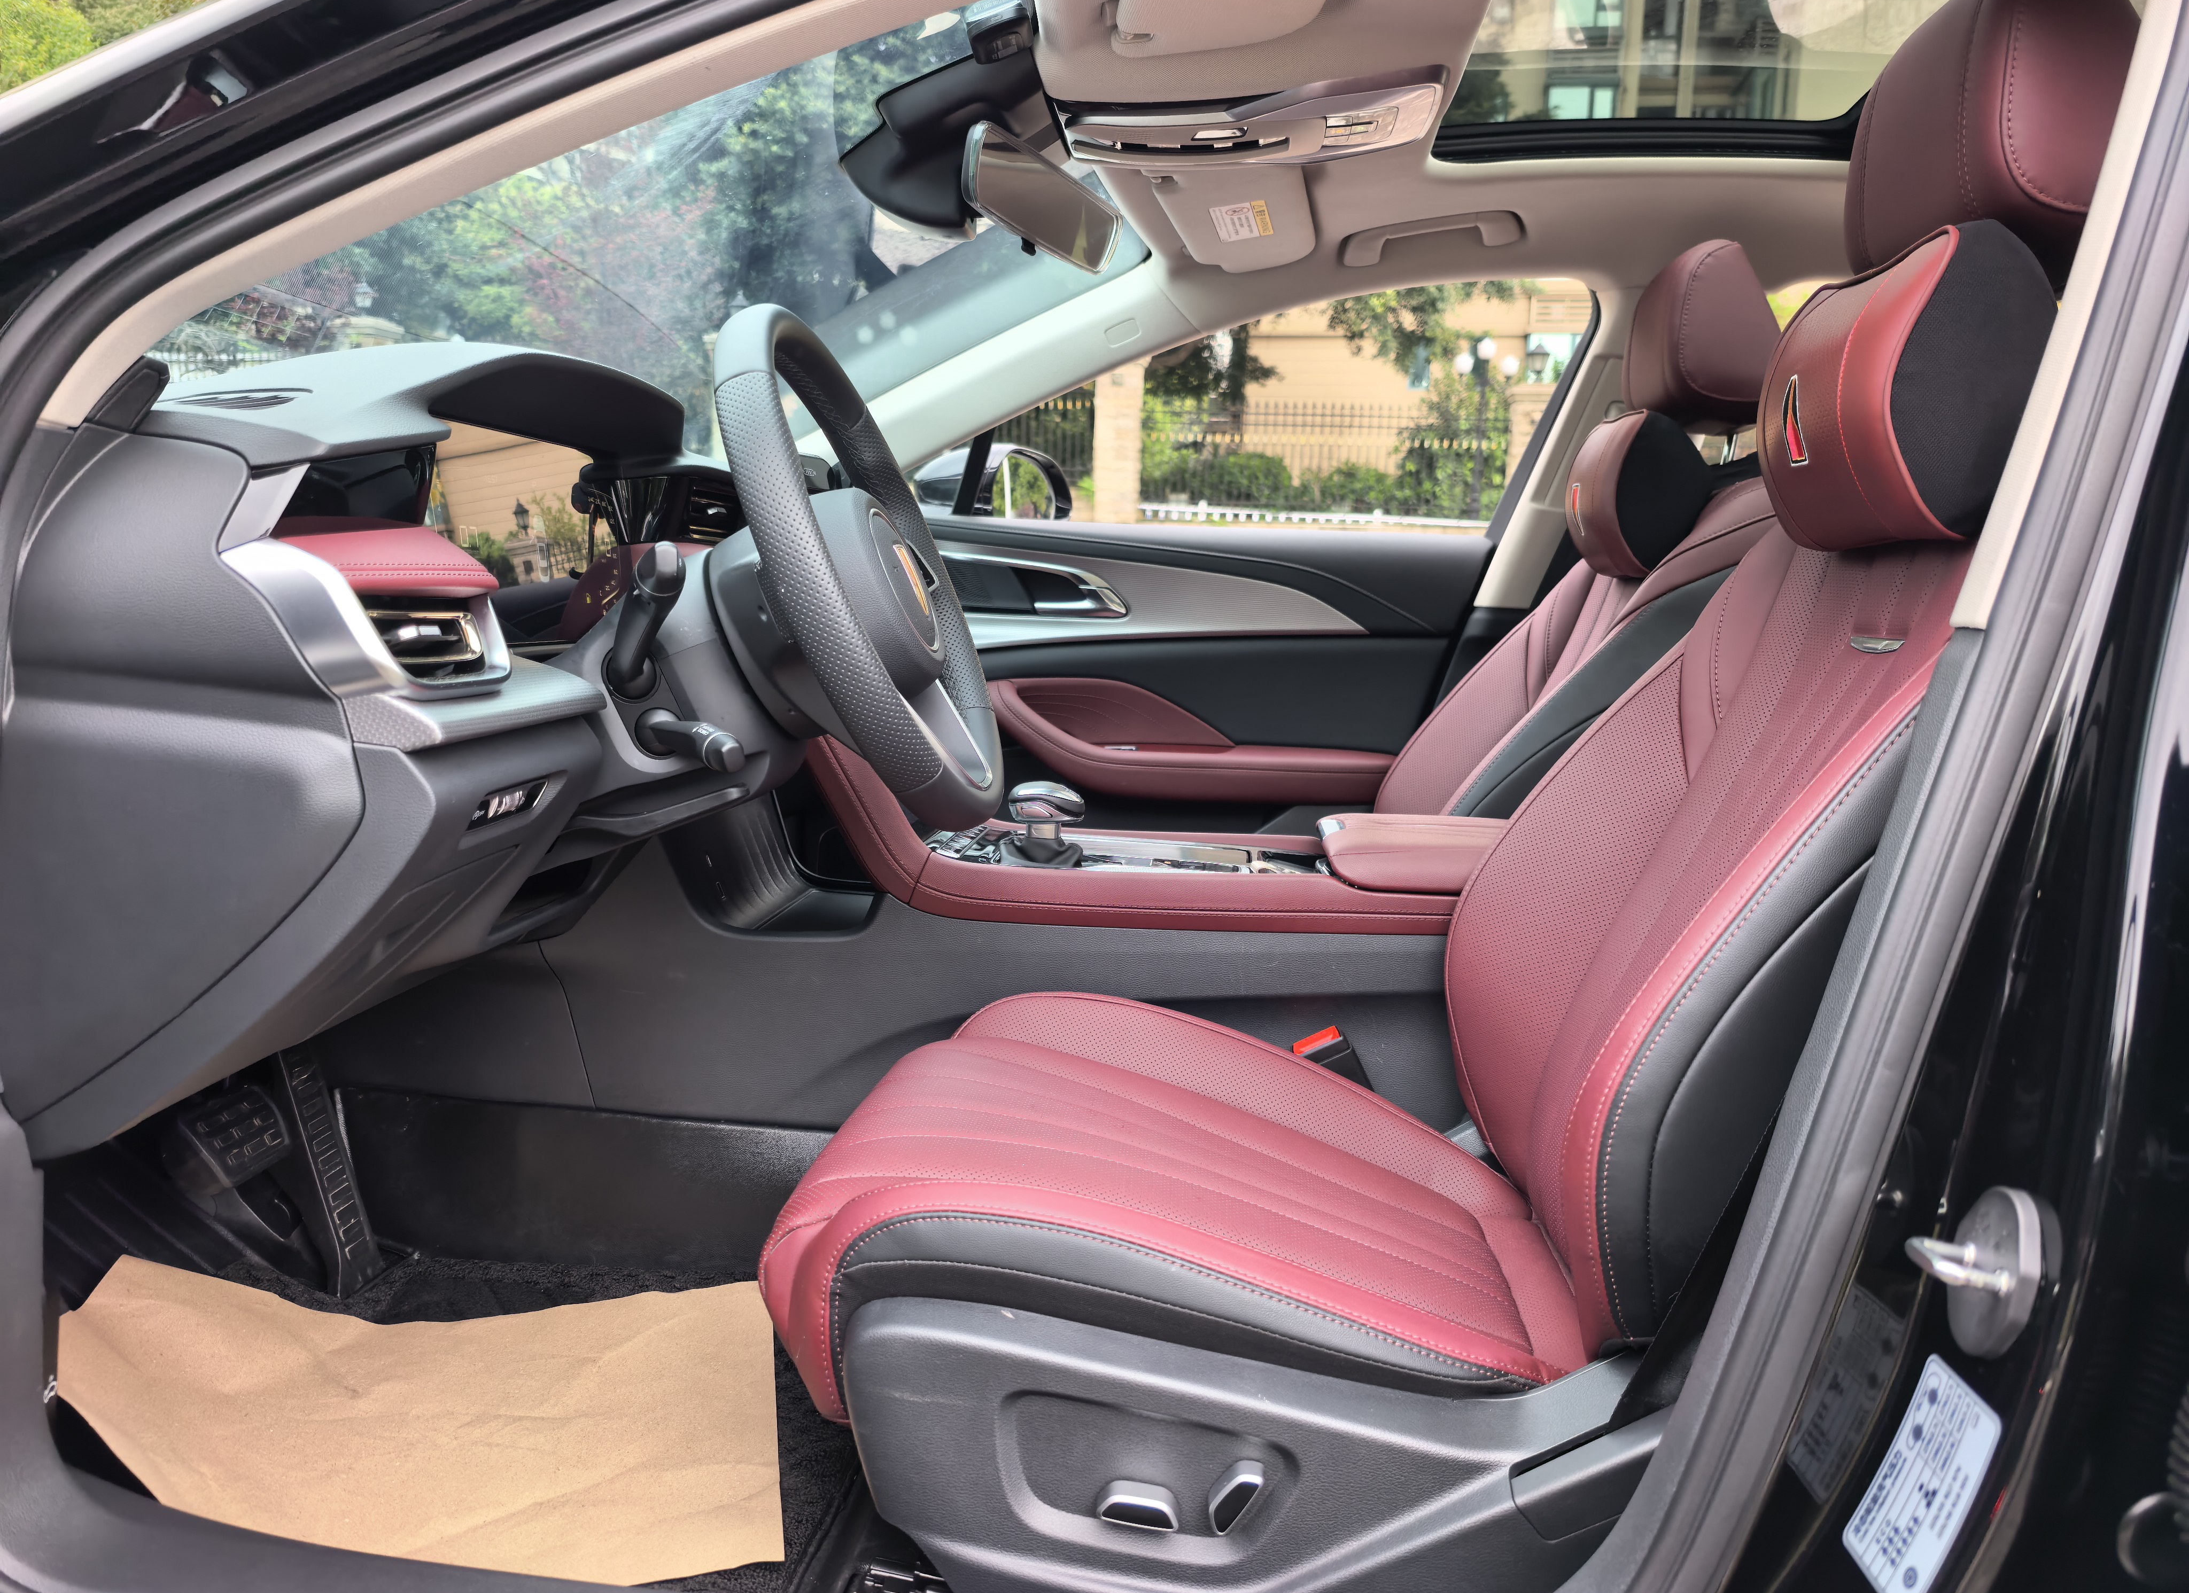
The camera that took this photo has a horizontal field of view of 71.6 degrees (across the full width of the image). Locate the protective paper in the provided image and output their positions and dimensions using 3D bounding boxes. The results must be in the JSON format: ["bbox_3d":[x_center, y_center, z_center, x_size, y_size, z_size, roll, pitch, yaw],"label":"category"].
[{"bbox_3d":[-0.455,0.408,1.066,0.530,0.090,0.390,1,7,-3],"label":"protective paper"}]

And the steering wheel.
[{"bbox_3d":[-0.169,-0.140,1.008,0.100,0.362,0.362,-21,4,10],"label":"steering wheel"}]

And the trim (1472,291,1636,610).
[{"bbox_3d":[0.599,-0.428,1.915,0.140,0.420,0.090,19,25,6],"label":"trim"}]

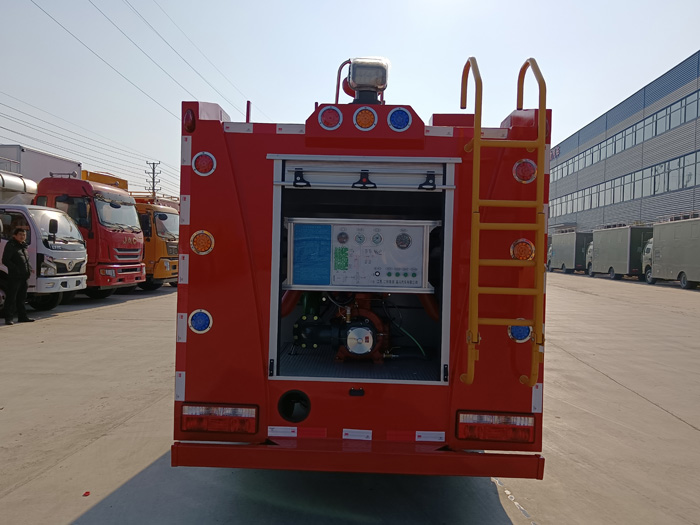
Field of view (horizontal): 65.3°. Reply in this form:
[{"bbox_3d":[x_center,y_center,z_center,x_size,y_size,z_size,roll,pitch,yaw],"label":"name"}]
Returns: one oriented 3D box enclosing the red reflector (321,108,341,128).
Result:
[{"bbox_3d":[-0.096,-0.716,2.720,0.112,0.112,0.030,2,1,1],"label":"red reflector"}]

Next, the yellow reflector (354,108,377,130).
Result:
[{"bbox_3d":[0.079,-0.713,2.717,0.119,0.119,0.030,2,1,1],"label":"yellow reflector"}]

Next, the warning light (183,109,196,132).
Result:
[{"bbox_3d":[-0.808,-0.717,2.763,0.060,0.123,0.045,2,1,1],"label":"warning light"}]

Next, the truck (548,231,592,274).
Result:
[{"bbox_3d":[18.198,-0.759,44.154,2.250,3.180,6.900,1,1,4],"label":"truck"}]

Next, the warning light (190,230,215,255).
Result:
[{"bbox_3d":[-0.749,-0.100,2.779,0.122,0.122,0.035,2,1,1],"label":"warning light"}]

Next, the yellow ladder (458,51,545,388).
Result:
[{"bbox_3d":[0.754,-0.222,2.767,0.342,1.628,0.420,2,1,1],"label":"yellow ladder"}]

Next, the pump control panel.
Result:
[{"bbox_3d":[0.071,-0.037,3.004,0.840,0.400,0.090,2,1,1],"label":"pump control panel"}]

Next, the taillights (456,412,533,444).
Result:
[{"bbox_3d":[0.740,0.837,2.777,0.390,0.152,0.060,2,1,1],"label":"taillights"}]

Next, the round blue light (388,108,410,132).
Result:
[{"bbox_3d":[0.250,-0.709,2.715,0.122,0.122,0.030,2,1,1],"label":"round blue light"}]

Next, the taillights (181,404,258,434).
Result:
[{"bbox_3d":[-0.665,0.801,2.803,0.390,0.152,0.060,2,1,1],"label":"taillights"}]

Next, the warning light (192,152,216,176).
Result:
[{"bbox_3d":[-0.737,-0.497,2.765,0.122,0.122,0.030,2,1,1],"label":"warning light"}]

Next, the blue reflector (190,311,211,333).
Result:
[{"bbox_3d":[-0.760,0.302,2.784,0.120,0.120,0.035,2,1,1],"label":"blue reflector"}]

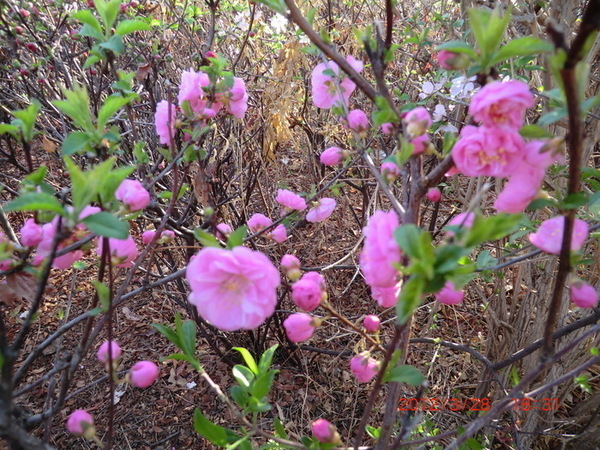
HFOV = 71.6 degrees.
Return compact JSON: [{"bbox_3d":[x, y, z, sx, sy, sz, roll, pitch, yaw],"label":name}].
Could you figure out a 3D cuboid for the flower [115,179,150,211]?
[{"bbox_3d":[-0.133,-0.024,0.330,0.023,0.024,0.024,14,28,27],"label":"flower"}]

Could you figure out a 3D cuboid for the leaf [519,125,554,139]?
[{"bbox_3d":[0.176,-0.070,0.310,0.026,0.006,0.014,-3,27,-6],"label":"leaf"}]

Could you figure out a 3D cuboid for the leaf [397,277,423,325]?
[{"bbox_3d":[0.051,0.035,0.190,0.009,0.022,0.009,24,6,2],"label":"leaf"}]

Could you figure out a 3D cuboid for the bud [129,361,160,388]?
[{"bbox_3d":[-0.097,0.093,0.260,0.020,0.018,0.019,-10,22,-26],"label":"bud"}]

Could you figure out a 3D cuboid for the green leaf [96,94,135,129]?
[{"bbox_3d":[-0.168,-0.104,0.380,0.024,0.030,0.030,17,32,30],"label":"green leaf"}]

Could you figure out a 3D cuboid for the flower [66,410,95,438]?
[{"bbox_3d":[-0.142,0.130,0.270,0.018,0.018,0.018,24,35,38],"label":"flower"}]

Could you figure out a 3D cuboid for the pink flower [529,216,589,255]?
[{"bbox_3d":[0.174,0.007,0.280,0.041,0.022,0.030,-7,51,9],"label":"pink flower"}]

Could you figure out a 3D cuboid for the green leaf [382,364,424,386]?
[{"bbox_3d":[0.080,0.116,0.320,0.031,0.012,0.014,-6,28,-11],"label":"green leaf"}]

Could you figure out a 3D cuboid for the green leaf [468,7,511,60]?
[{"bbox_3d":[0.114,-0.115,0.250,0.025,0.033,0.017,0,9,0],"label":"green leaf"}]

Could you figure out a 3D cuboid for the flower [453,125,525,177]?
[{"bbox_3d":[0.106,-0.042,0.235,0.041,0.030,0.026,2,12,9],"label":"flower"}]

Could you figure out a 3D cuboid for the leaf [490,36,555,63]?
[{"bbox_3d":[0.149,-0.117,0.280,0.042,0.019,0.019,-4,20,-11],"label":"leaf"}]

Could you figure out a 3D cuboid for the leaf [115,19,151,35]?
[{"bbox_3d":[-0.161,-0.191,0.400,0.034,0.012,0.018,1,25,1],"label":"leaf"}]

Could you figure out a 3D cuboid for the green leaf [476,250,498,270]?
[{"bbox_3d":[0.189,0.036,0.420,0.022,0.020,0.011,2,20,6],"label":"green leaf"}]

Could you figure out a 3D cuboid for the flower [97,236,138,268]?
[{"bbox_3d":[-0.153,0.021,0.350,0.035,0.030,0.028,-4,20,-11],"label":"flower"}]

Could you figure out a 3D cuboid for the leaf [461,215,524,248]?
[{"bbox_3d":[0.091,0.003,0.195,0.030,0.013,0.011,-30,12,-1],"label":"leaf"}]

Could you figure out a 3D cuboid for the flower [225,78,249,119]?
[{"bbox_3d":[-0.069,-0.138,0.450,0.026,0.045,0.044,-8,28,-15],"label":"flower"}]

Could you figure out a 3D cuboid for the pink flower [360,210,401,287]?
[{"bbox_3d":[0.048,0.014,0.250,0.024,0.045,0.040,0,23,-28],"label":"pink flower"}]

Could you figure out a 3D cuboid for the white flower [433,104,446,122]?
[{"bbox_3d":[0.218,-0.174,0.650,0.023,0.027,0.014,6,1,11],"label":"white flower"}]

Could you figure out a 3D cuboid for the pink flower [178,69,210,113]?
[{"bbox_3d":[-0.099,-0.126,0.390,0.020,0.040,0.036,-10,27,-21],"label":"pink flower"}]

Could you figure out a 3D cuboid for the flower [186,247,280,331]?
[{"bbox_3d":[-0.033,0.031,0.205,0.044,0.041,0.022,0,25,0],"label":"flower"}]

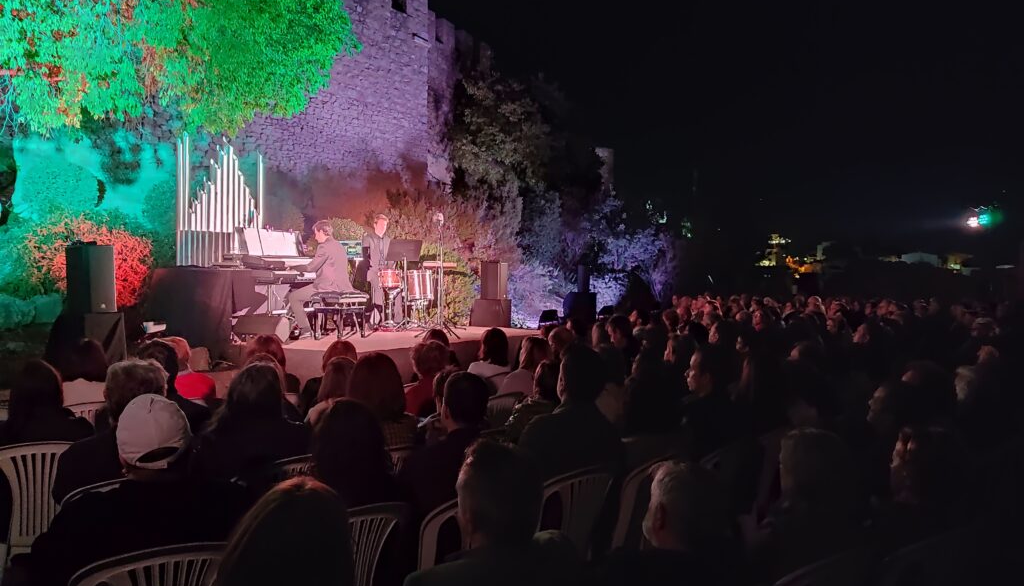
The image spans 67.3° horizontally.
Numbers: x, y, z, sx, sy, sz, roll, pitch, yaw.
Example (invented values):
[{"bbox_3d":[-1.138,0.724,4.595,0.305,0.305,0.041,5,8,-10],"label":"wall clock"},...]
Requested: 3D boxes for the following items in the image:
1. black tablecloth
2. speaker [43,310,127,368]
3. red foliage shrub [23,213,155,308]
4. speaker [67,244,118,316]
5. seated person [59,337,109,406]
[{"bbox_3d":[-2.900,0.180,7.600,1.100,0.830,0.900,0,0,27],"label":"black tablecloth"},{"bbox_3d":[-3.690,0.370,6.680,0.500,0.460,0.450,0,1,26],"label":"speaker"},{"bbox_3d":[-4.950,-0.350,9.000,1.450,1.100,1.200,0,0,-28],"label":"red foliage shrub"},{"bbox_3d":[-3.800,-0.130,6.950,0.310,0.610,0.350,0,0,23],"label":"speaker"},{"bbox_3d":[-2.480,0.880,4.500,0.500,1.220,0.750,0,0,-20],"label":"seated person"}]

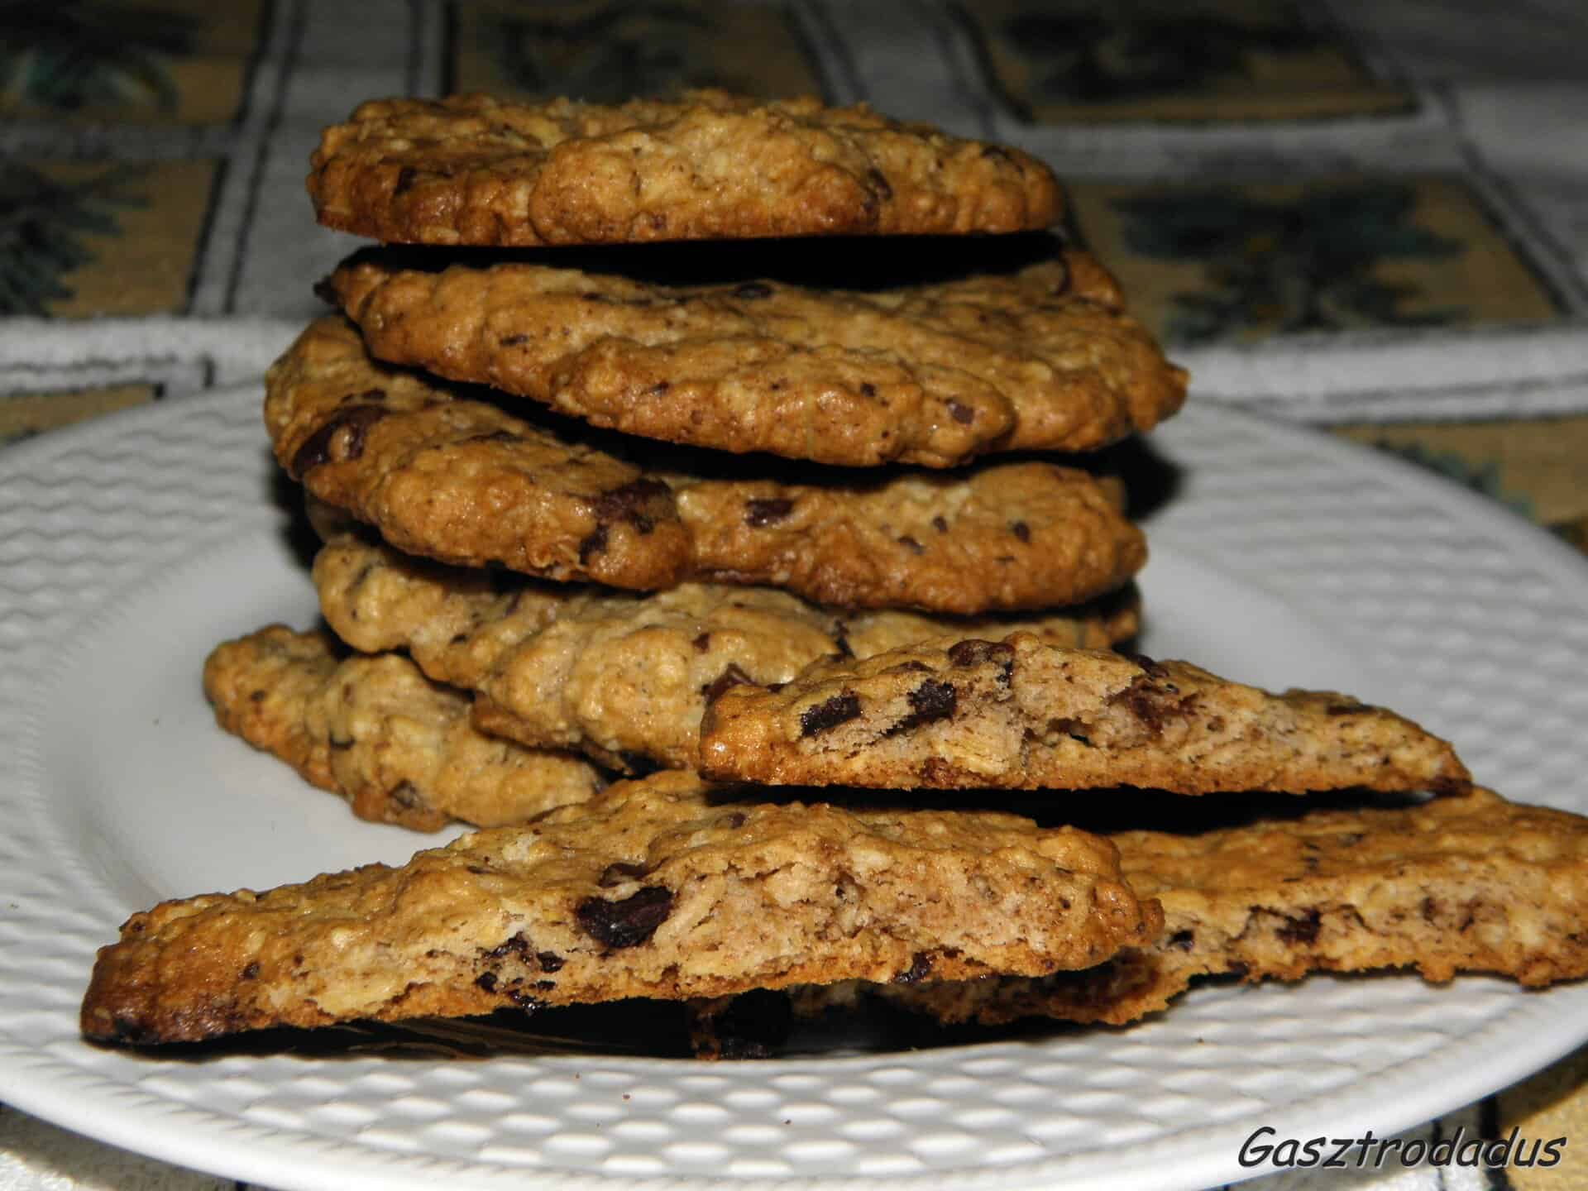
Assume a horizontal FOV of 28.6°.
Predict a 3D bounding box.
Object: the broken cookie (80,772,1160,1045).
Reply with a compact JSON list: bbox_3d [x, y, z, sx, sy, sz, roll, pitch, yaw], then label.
[{"bbox_3d":[-0.017,0.024,0.299,0.097,0.014,0.042,-4,18,-1],"label":"broken cookie"}]

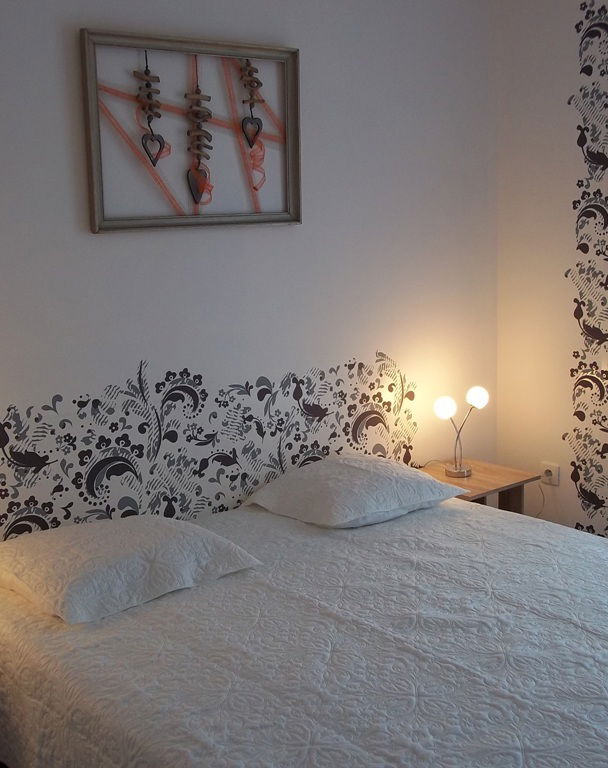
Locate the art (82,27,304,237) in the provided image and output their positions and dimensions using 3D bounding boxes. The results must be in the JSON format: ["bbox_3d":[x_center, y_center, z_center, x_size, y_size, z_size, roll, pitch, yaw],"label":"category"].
[{"bbox_3d":[-0.319,-0.764,2.936,0.745,0.560,0.035,-9,12,-37],"label":"art"}]

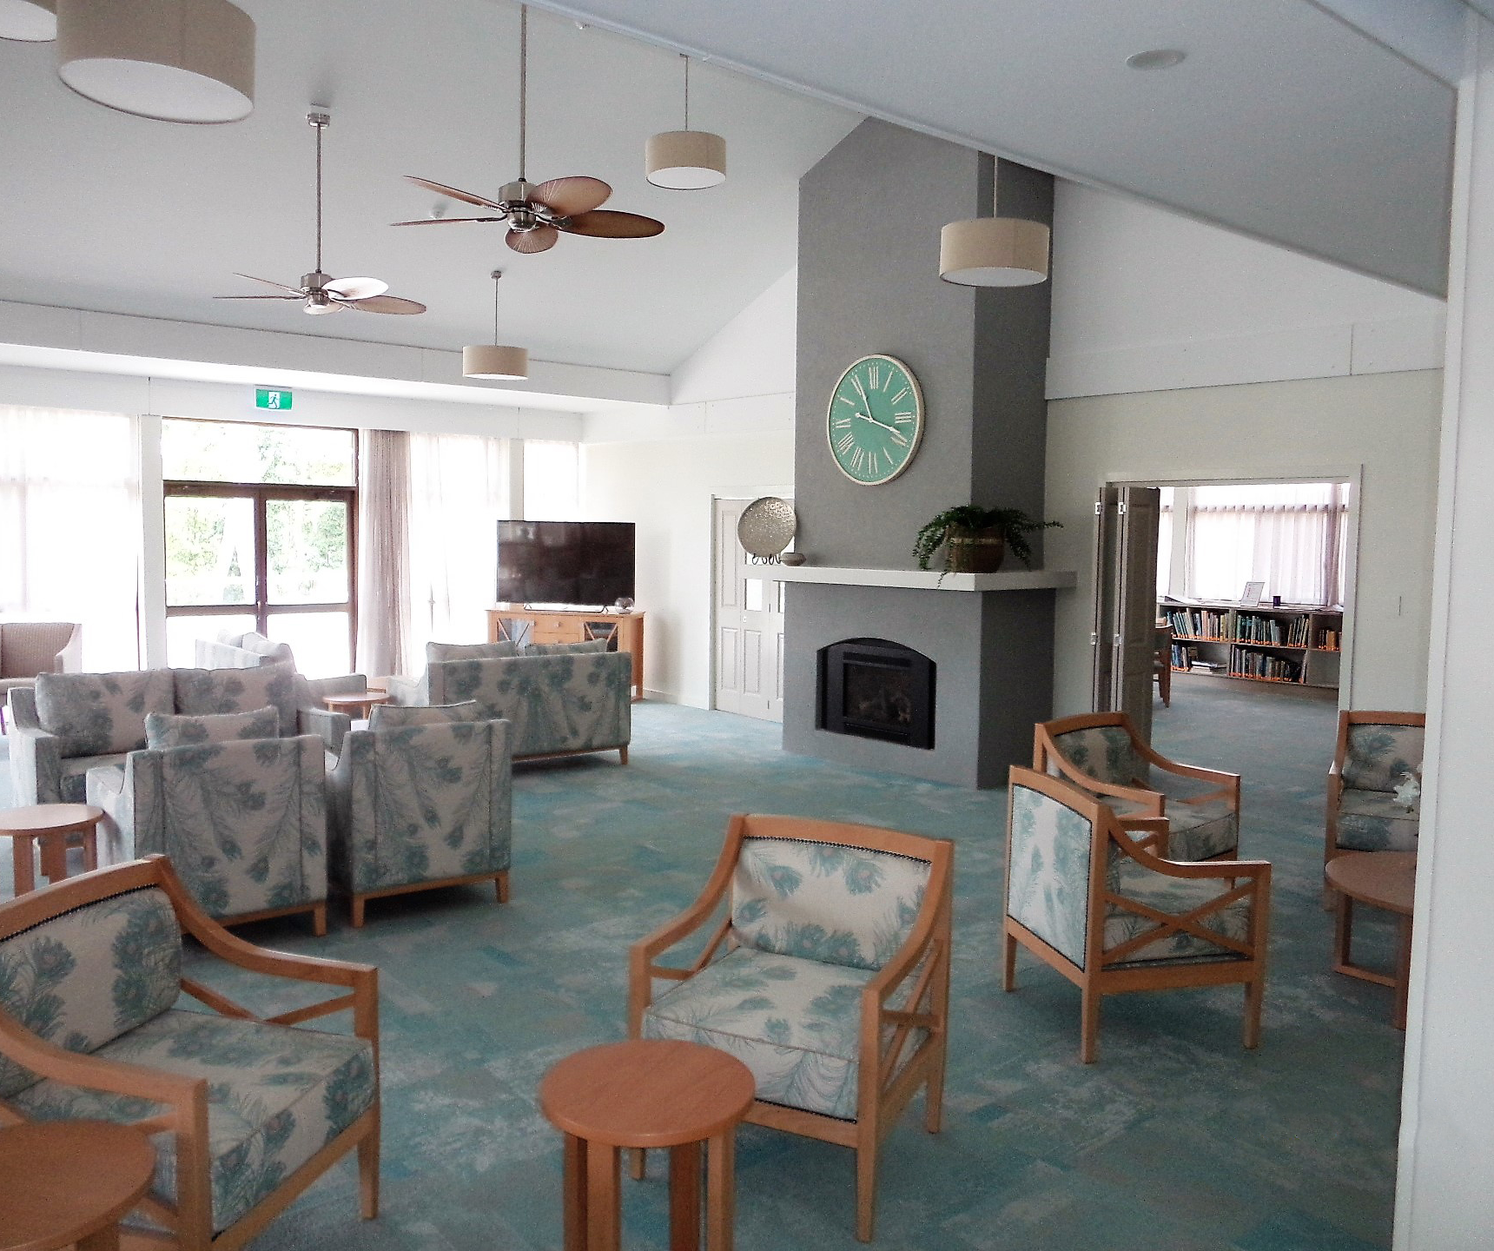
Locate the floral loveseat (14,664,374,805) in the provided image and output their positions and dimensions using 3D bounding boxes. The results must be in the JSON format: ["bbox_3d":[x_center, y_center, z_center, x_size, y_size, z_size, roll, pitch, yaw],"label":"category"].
[{"bbox_3d":[-3.085,0.747,6.888,1.544,0.874,0.784,-3,6,-39],"label":"floral loveseat"}]

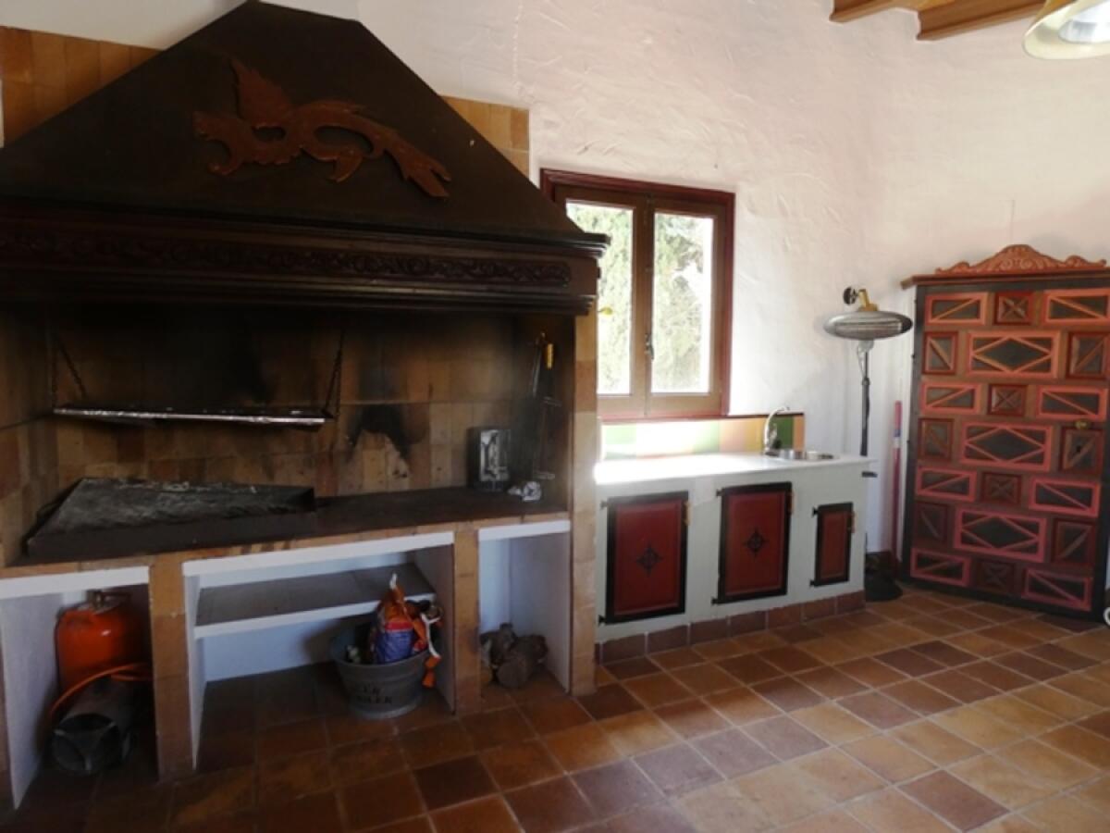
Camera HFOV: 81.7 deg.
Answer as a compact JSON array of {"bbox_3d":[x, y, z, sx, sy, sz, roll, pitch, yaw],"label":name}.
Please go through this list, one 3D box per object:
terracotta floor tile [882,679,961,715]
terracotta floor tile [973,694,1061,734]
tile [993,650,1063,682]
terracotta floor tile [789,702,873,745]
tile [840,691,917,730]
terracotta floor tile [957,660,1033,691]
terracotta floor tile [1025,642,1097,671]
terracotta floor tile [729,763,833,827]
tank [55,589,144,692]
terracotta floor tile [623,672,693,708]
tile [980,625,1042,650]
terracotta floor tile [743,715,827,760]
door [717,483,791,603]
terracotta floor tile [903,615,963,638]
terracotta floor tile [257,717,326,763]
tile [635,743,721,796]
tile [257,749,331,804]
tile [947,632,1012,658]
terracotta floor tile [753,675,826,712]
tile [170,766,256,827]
[{"bbox_3d":[1.585,1.220,2.779,0.243,0.015,0.243,-2,5,-23],"label":"terracotta floor tile"},{"bbox_3d":[1.963,1.268,2.719,0.238,0.015,0.238,-2,5,-23],"label":"terracotta floor tile"},{"bbox_3d":[2.331,1.232,3.151,0.237,0.015,0.237,-2,5,-23],"label":"tile"},{"bbox_3d":[1.151,1.274,2.661,0.240,0.020,0.240,-2,5,-23],"label":"terracotta floor tile"},{"bbox_3d":[1.392,1.267,2.757,0.238,0.015,0.238,-2,5,-23],"label":"tile"},{"bbox_3d":[2.042,1.207,2.977,0.238,0.015,0.238,-2,5,-23],"label":"terracotta floor tile"},{"bbox_3d":[2.502,1.192,3.173,0.238,0.015,0.238,-2,5,-23],"label":"terracotta floor tile"},{"bbox_3d":[0.762,1.271,2.159,0.238,0.015,0.238,-2,5,-23],"label":"terracotta floor tile"},{"bbox_3d":[-1.875,0.995,2.663,0.300,0.570,0.300,-2,5,-23],"label":"tank"},{"bbox_3d":[0.485,1.257,2.932,0.238,0.015,0.238,-2,5,-23],"label":"terracotta floor tile"},{"bbox_3d":[2.473,1.204,3.486,0.238,0.015,0.238,-2,5,-23],"label":"tile"},{"bbox_3d":[0.915,1.283,2.562,0.240,0.020,0.240,-2,5,-23],"label":"terracotta floor tile"},{"bbox_3d":[1.109,0.697,3.540,0.482,0.638,0.025,-2,5,-23],"label":"door"},{"bbox_3d":[2.132,1.194,3.619,0.237,0.015,0.237,-2,5,-23],"label":"terracotta floor tile"},{"bbox_3d":[-1.015,1.252,2.487,0.243,0.015,0.243,-2,5,-23],"label":"terracotta floor tile"},{"bbox_3d":[0.432,1.263,2.294,0.243,0.015,0.243,-2,5,-23],"label":"tile"},{"bbox_3d":[-0.938,1.296,2.320,0.237,0.015,0.237,-2,5,-23],"label":"tile"},{"bbox_3d":[2.180,1.175,3.296,0.243,0.015,0.243,-2,5,-23],"label":"tile"},{"bbox_3d":[1.050,1.256,2.898,0.240,0.020,0.240,-2,5,-23],"label":"terracotta floor tile"},{"bbox_3d":[-1.142,1.278,2.161,0.238,0.015,0.238,-2,5,-23],"label":"tile"}]

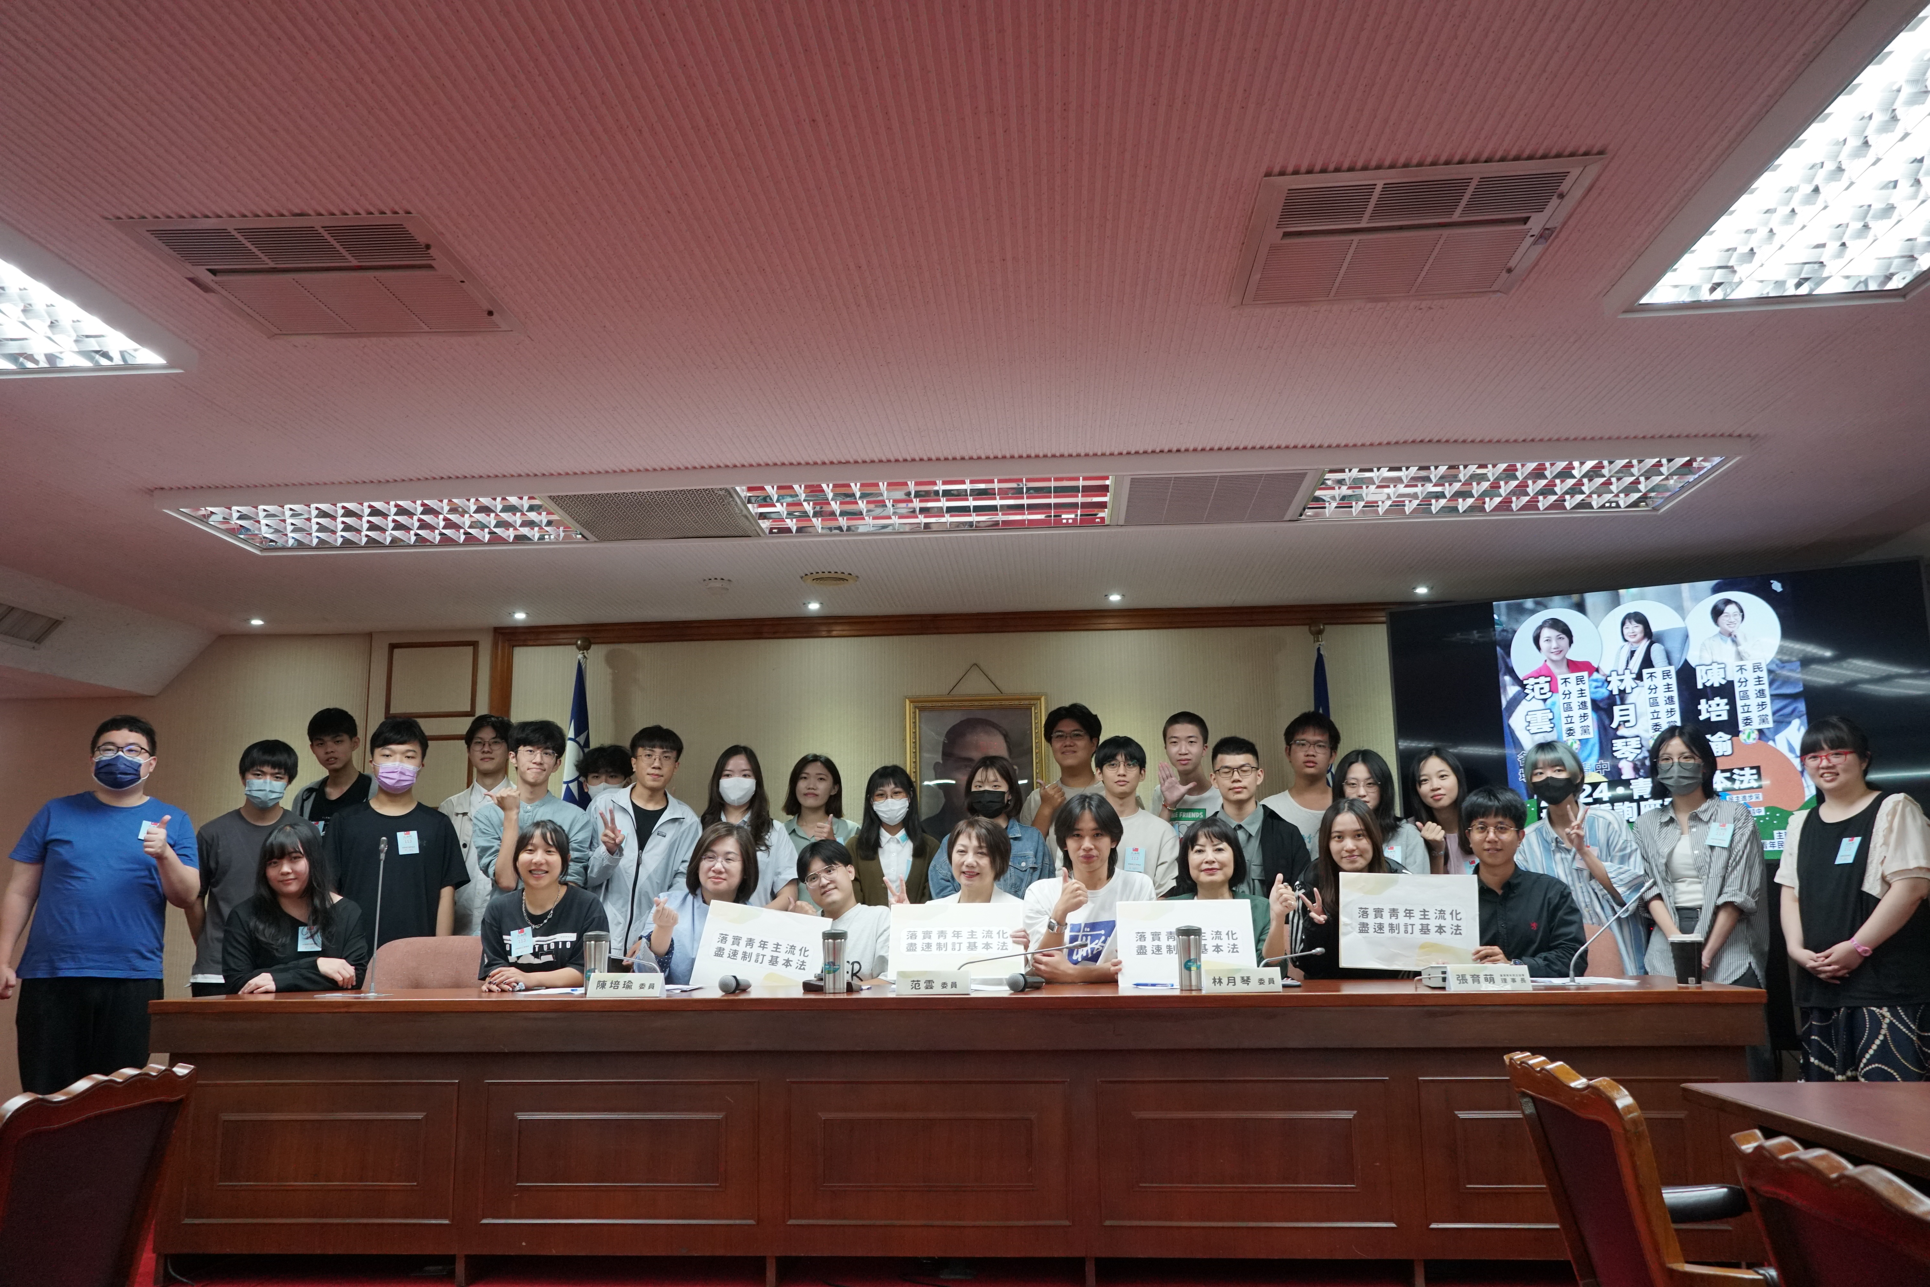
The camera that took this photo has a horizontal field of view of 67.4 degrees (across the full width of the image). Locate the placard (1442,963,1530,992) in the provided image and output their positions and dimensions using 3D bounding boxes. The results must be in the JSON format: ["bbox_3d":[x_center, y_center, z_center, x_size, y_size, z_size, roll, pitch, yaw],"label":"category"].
[{"bbox_3d":[1.494,0.947,4.119,0.220,0.077,0.075,-1,-11,4],"label":"placard"}]

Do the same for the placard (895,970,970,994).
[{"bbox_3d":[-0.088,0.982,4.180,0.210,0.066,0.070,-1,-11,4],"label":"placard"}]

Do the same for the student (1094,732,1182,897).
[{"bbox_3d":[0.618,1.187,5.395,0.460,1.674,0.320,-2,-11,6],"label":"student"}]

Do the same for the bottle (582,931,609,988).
[{"bbox_3d":[-1.129,0.981,4.449,0.076,0.189,0.076,-1,-11,4],"label":"bottle"}]

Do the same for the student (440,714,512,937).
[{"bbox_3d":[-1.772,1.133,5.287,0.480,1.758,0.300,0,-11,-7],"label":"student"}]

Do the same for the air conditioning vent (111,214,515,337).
[{"bbox_3d":[-1.358,-0.782,3.119,0.600,0.050,0.600,-1,-11,3],"label":"air conditioning vent"}]

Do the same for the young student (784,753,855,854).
[{"bbox_3d":[-0.554,1.246,5.469,0.430,1.660,0.280,0,-11,-3],"label":"young student"}]

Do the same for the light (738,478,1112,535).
[{"bbox_3d":[-0.114,-0.472,4.744,1.200,0.080,0.600,-1,-11,4],"label":"light"}]

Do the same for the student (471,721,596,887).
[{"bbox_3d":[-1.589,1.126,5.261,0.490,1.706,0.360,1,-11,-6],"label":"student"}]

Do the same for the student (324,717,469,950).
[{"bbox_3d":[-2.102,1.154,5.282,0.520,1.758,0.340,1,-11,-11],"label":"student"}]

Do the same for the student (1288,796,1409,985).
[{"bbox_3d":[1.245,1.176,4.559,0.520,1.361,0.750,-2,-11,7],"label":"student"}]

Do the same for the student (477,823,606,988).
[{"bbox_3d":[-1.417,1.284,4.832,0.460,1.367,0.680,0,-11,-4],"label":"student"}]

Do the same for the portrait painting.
[{"bbox_3d":[0.052,0.610,6.315,0.600,0.750,0.050,-1,-8,4],"label":"portrait painting"}]

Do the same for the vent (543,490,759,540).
[{"bbox_3d":[-1.047,-0.434,4.946,0.640,0.040,0.580,-1,-11,3],"label":"vent"}]

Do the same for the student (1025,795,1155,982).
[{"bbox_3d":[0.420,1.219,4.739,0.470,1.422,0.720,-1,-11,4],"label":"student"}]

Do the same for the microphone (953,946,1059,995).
[{"bbox_3d":[0.127,0.962,4.278,0.320,0.135,0.160,0,-11,-5],"label":"microphone"}]

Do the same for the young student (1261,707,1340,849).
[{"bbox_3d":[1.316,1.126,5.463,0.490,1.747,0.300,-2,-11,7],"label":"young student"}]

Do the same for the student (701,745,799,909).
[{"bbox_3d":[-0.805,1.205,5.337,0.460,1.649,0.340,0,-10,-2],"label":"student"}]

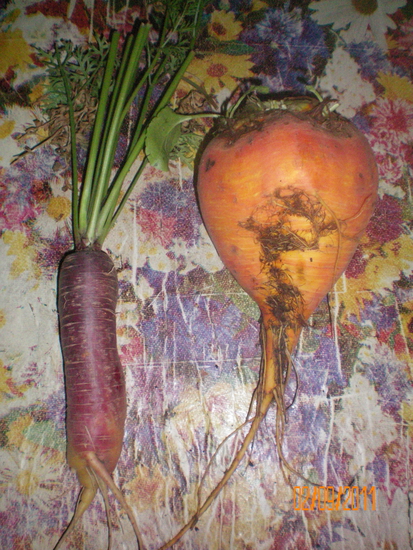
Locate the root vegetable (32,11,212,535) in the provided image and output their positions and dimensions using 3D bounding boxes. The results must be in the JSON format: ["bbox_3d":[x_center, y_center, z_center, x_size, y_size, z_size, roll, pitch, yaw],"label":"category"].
[{"bbox_3d":[-0.070,-0.021,0.393,0.118,0.043,0.375,4,77,1],"label":"root vegetable"}]

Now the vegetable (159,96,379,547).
[{"bbox_3d":[0.039,0.024,0.352,0.116,0.104,0.275,5,77,2],"label":"vegetable"}]

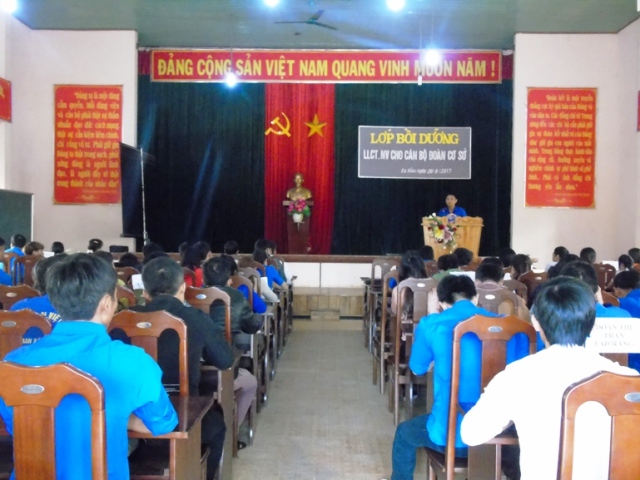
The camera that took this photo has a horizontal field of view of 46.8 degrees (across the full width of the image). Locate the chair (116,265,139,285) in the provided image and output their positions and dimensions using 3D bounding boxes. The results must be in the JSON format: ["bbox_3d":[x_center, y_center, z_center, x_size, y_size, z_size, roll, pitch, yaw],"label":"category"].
[{"bbox_3d":[-1.845,0.783,6.930,0.430,1.080,0.500,1,1,1],"label":"chair"}]

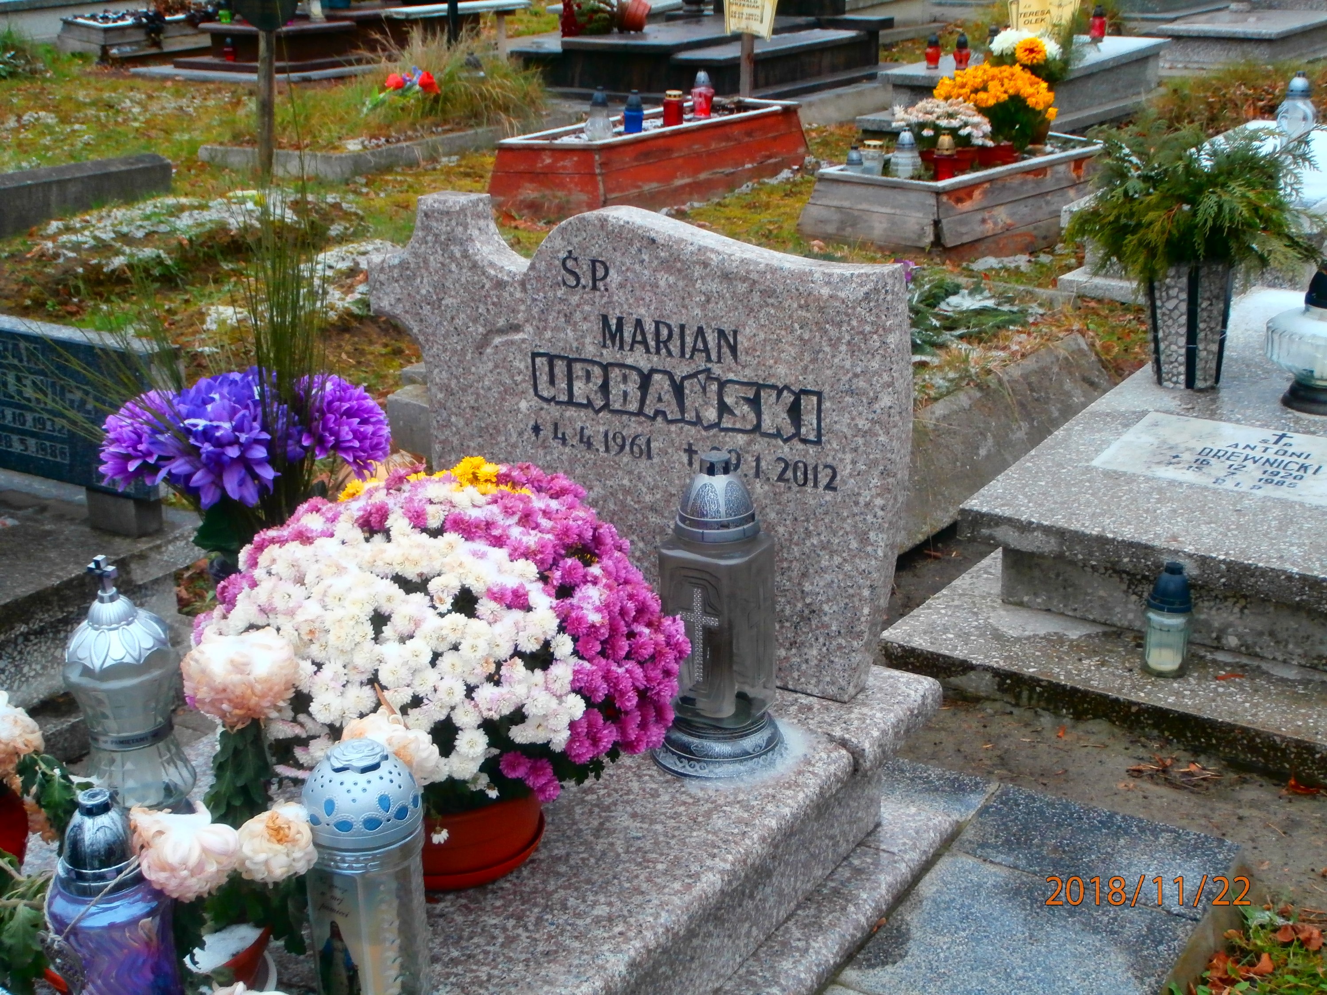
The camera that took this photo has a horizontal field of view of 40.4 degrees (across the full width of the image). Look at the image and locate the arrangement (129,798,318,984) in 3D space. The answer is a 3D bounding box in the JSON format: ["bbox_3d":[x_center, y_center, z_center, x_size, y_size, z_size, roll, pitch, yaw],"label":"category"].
[{"bbox_3d":[-0.494,0.458,2.053,0.207,0.251,0.197,10,23,30],"label":"arrangement"}]

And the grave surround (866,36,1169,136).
[{"bbox_3d":[2.054,-2.295,10.075,1.000,0.370,2.030,14,25,36],"label":"grave surround"}]

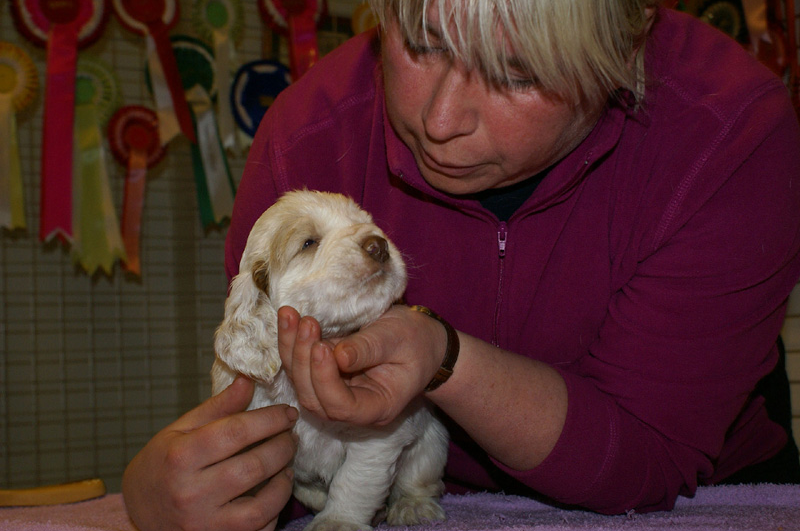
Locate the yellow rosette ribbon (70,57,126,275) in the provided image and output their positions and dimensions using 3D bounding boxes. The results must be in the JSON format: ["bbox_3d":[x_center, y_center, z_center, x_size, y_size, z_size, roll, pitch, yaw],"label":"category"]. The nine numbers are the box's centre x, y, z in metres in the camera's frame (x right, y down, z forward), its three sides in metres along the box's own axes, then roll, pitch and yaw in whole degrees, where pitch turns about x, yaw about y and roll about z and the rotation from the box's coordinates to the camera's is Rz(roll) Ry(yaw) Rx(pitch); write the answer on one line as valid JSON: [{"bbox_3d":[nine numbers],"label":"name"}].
[{"bbox_3d":[-0.549,-0.175,1.650,0.132,0.385,0.030,-1,0,-13],"label":"yellow rosette ribbon"}]

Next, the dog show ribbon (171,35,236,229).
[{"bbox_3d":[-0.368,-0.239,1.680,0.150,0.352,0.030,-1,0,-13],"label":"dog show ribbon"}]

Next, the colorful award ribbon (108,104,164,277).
[{"bbox_3d":[-0.468,-0.133,1.660,0.098,0.303,0.028,-1,0,-13],"label":"colorful award ribbon"}]

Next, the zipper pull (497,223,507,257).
[{"bbox_3d":[0.079,-0.020,0.730,0.009,0.027,0.006,0,13,5],"label":"zipper pull"}]

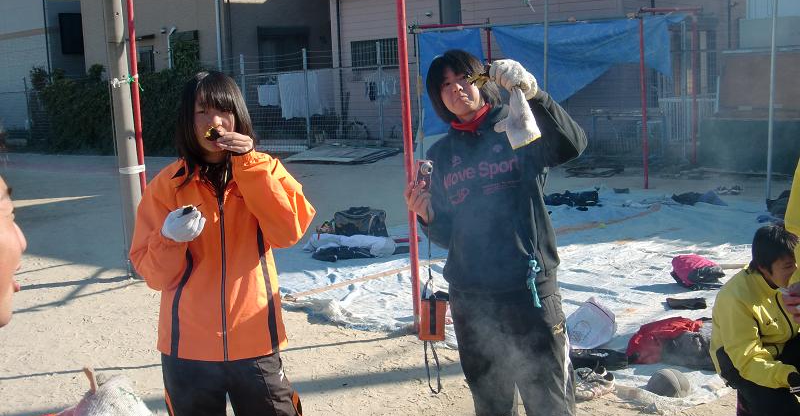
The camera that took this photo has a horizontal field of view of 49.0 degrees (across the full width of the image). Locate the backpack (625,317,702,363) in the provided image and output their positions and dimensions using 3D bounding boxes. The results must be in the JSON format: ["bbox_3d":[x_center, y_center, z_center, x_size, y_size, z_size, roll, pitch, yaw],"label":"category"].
[{"bbox_3d":[1.405,0.682,4.597,0.400,0.195,0.270,-3,8,-5],"label":"backpack"}]

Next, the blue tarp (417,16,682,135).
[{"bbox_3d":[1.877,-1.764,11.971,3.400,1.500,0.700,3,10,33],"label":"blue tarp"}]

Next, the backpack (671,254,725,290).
[{"bbox_3d":[2.105,0.431,6.131,0.360,0.185,0.280,-2,8,0],"label":"backpack"}]

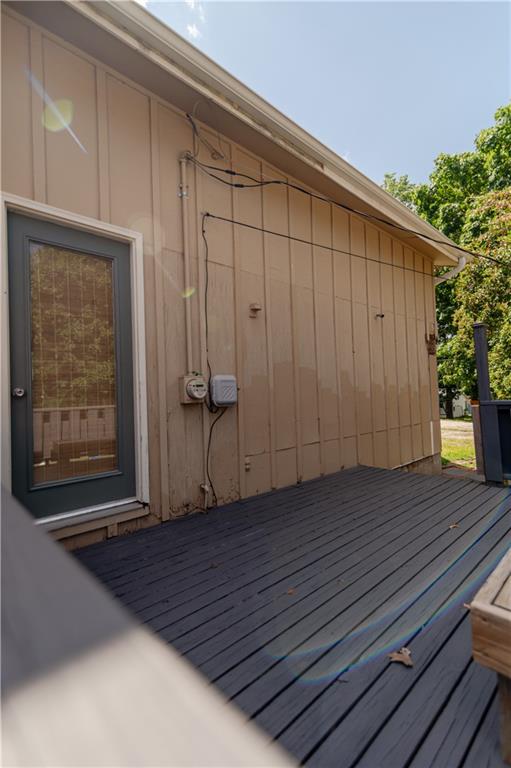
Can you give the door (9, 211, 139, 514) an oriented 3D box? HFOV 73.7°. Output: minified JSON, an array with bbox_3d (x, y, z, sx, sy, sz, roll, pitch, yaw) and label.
[{"bbox_3d":[-1.275,-0.116,2.447,0.813,2.030,0.060,-1,-2,-42],"label":"door"}]

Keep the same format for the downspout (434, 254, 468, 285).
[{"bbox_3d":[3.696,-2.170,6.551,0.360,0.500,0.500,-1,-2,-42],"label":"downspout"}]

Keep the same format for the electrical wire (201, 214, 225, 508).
[{"bbox_3d":[-0.367,-0.209,3.044,0.180,2.600,0.060,-1,-2,-42],"label":"electrical wire"}]

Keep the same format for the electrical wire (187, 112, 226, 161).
[{"bbox_3d":[-0.427,-2.169,3.047,0.360,0.370,0.120,-1,-2,-42],"label":"electrical wire"}]

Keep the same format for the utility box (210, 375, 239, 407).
[{"bbox_3d":[-0.281,0.061,3.088,0.225,0.285,0.090,-1,-2,-42],"label":"utility box"}]

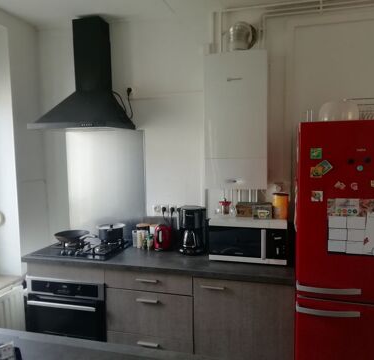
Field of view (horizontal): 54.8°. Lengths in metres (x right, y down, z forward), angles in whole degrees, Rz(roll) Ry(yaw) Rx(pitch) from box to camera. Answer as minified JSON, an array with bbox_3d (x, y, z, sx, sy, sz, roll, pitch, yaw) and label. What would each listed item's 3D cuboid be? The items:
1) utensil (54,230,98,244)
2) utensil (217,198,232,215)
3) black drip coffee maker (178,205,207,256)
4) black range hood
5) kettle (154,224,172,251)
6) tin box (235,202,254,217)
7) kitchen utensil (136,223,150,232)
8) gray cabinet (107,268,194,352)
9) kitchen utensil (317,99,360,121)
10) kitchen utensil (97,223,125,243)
[{"bbox_3d":[-0.820,0.425,2.680,0.270,0.085,0.440,-5,7,-43],"label":"utensil"},{"bbox_3d":[0.274,0.180,2.495,0.083,0.112,0.078,1,5,16],"label":"utensil"},{"bbox_3d":[0.054,0.350,2.585,0.175,0.324,0.215,1,5,20],"label":"black drip coffee maker"},{"bbox_3d":[-0.757,-0.776,2.632,0.600,0.820,0.493,1,5,15],"label":"black range hood"},{"bbox_3d":[-0.174,0.413,2.659,0.125,0.190,0.170,4,7,45],"label":"kettle"},{"bbox_3d":[0.418,0.200,2.436,0.150,0.077,0.115,1,5,16],"label":"tin box"},{"bbox_3d":[-0.339,0.418,2.766,0.105,0.164,0.105,1,5,15],"label":"kitchen utensil"},{"bbox_3d":[-0.169,0.921,2.568,0.600,0.755,0.570,1,5,16],"label":"gray cabinet"},{"bbox_3d":[0.854,-0.377,2.019,0.210,0.115,0.210,1,5,16],"label":"kitchen utensil"},{"bbox_3d":[-0.583,0.394,2.792,0.212,0.118,0.212,1,5,16],"label":"kitchen utensil"}]

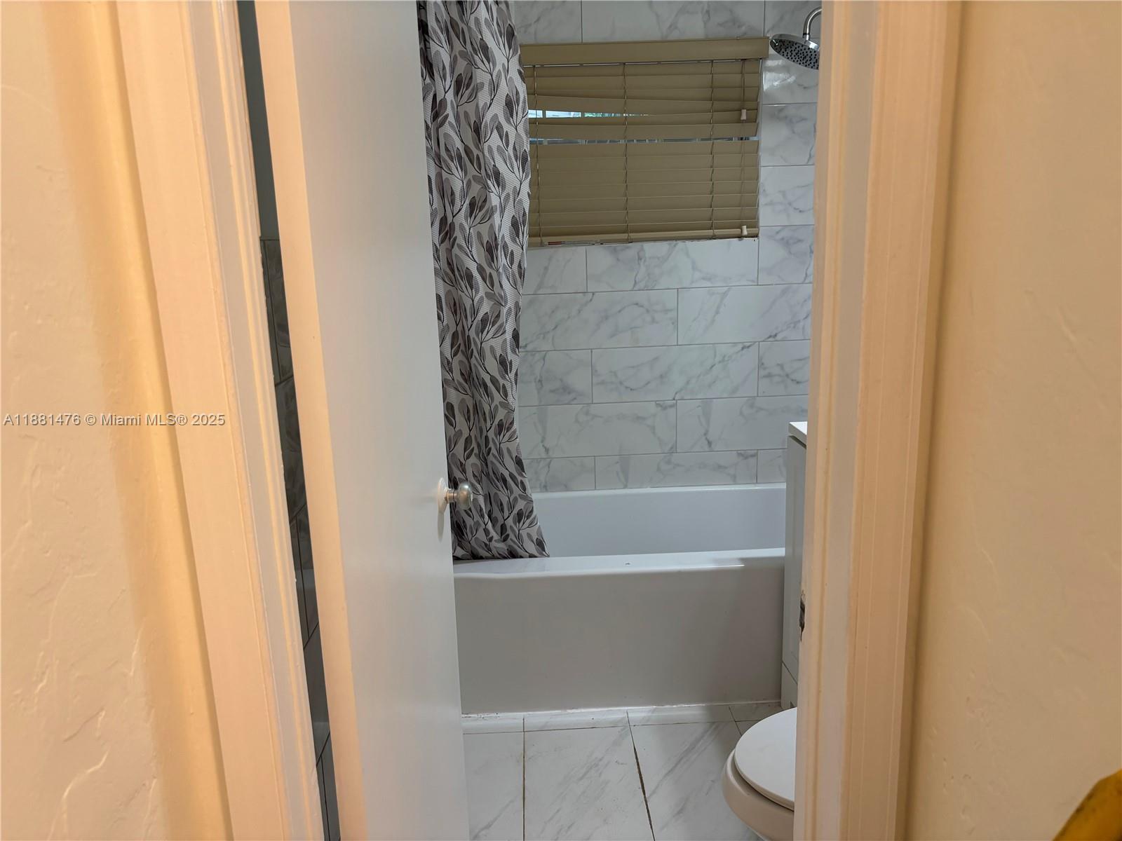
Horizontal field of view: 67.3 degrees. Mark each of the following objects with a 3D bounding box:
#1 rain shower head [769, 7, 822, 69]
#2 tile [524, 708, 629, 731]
[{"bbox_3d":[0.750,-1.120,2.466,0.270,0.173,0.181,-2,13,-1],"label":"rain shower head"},{"bbox_3d":[0.044,0.869,2.433,0.302,0.010,0.089,-2,13,-1],"label":"tile"}]

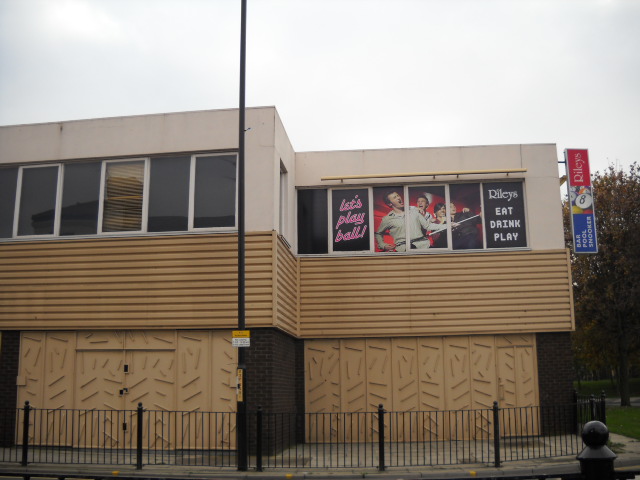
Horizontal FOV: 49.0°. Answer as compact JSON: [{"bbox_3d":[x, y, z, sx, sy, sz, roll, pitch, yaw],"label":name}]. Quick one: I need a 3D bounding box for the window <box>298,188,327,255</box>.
[{"bbox_3d":[-0.170,-0.450,17.076,0.735,1.638,0.100,-2,-12,6],"label":"window"}]

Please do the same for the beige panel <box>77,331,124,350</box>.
[{"bbox_3d":[-4.430,2.030,14.200,1.050,0.400,0.070,-2,-11,7],"label":"beige panel"}]

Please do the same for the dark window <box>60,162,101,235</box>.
[{"bbox_3d":[-5.273,-0.917,15.474,0.916,1.656,0.100,-2,-12,7],"label":"dark window"}]

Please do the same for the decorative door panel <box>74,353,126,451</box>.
[{"bbox_3d":[-4.322,3.130,13.788,1.081,1.935,0.080,-2,-12,6],"label":"decorative door panel"}]

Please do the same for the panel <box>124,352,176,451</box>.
[{"bbox_3d":[-3.305,3.106,13.659,1.031,1.924,0.080,-2,-12,6],"label":"panel"}]

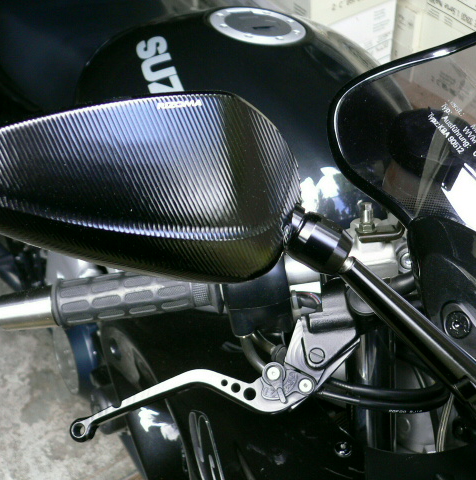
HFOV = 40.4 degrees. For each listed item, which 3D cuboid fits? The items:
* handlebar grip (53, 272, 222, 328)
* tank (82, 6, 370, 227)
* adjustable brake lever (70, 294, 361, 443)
[{"bbox_3d":[-0.080,0.046,0.502,0.137,0.036,0.036,-5,38,11],"label":"handlebar grip"},{"bbox_3d":[-0.003,-0.164,0.816,0.360,0.260,0.500,-7,42,-20],"label":"tank"},{"bbox_3d":[-0.016,0.092,0.465,0.206,0.032,0.092,-8,65,3],"label":"adjustable brake lever"}]

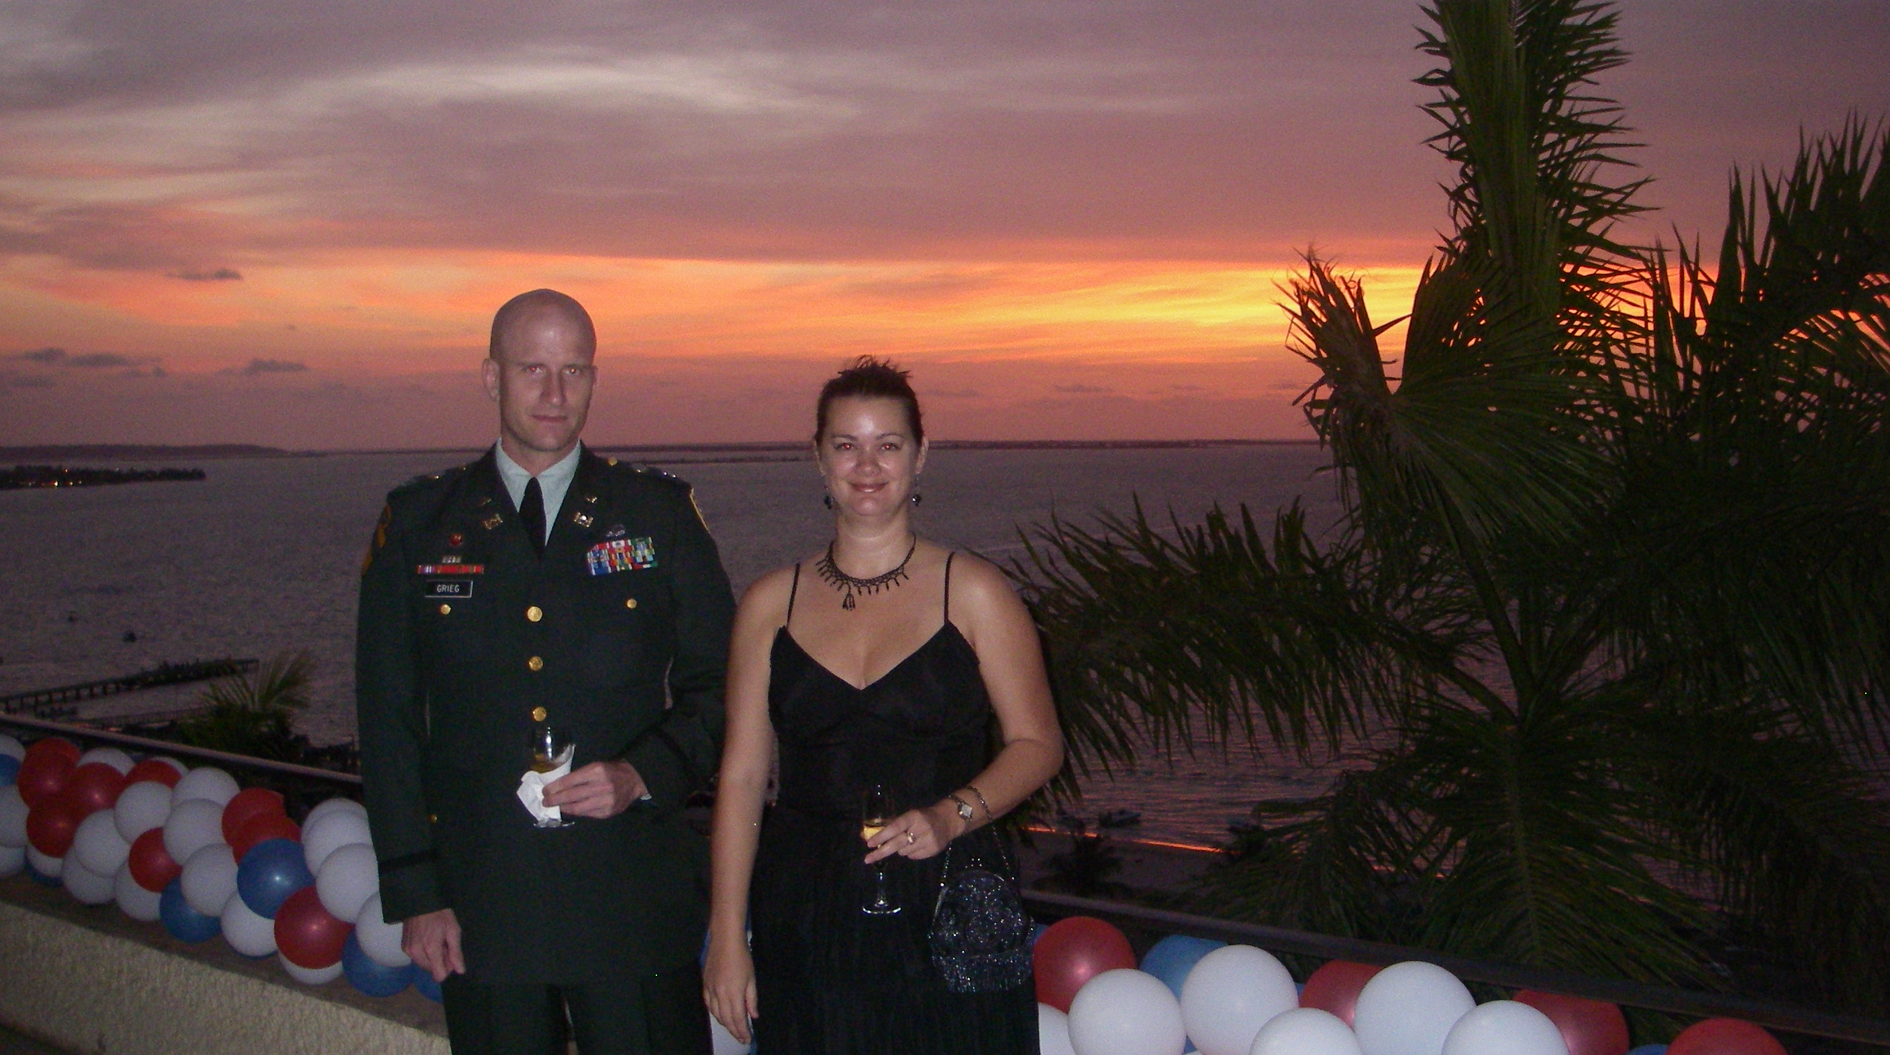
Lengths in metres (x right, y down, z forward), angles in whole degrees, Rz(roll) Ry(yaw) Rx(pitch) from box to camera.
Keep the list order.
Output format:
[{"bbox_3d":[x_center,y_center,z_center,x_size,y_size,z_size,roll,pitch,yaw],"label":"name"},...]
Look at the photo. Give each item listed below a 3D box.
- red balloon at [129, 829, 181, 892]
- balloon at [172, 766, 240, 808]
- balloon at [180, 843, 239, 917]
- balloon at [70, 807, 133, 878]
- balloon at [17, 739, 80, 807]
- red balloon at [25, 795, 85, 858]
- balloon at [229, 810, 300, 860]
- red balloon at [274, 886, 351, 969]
[{"bbox_3d":[-2.025,0.859,5.353,0.166,0.173,0.169,1,3,41],"label":"red balloon"},{"bbox_3d":[-1.926,0.714,5.411,0.178,0.181,0.181,1,3,41],"label":"balloon"},{"bbox_3d":[-1.816,0.883,5.180,0.182,0.190,0.182,-1,2,0],"label":"balloon"},{"bbox_3d":[-2.242,0.844,5.527,0.177,0.180,0.180,1,3,41],"label":"balloon"},{"bbox_3d":[-2.511,0.698,5.818,0.180,0.184,0.184,1,3,41],"label":"balloon"},{"bbox_3d":[-2.547,0.862,5.950,0.176,0.183,0.176,-1,2,0],"label":"red balloon"},{"bbox_3d":[-1.628,0.770,4.984,0.174,0.181,0.177,1,3,41],"label":"balloon"},{"bbox_3d":[-1.446,0.921,4.764,0.182,0.186,0.186,1,3,41],"label":"red balloon"}]

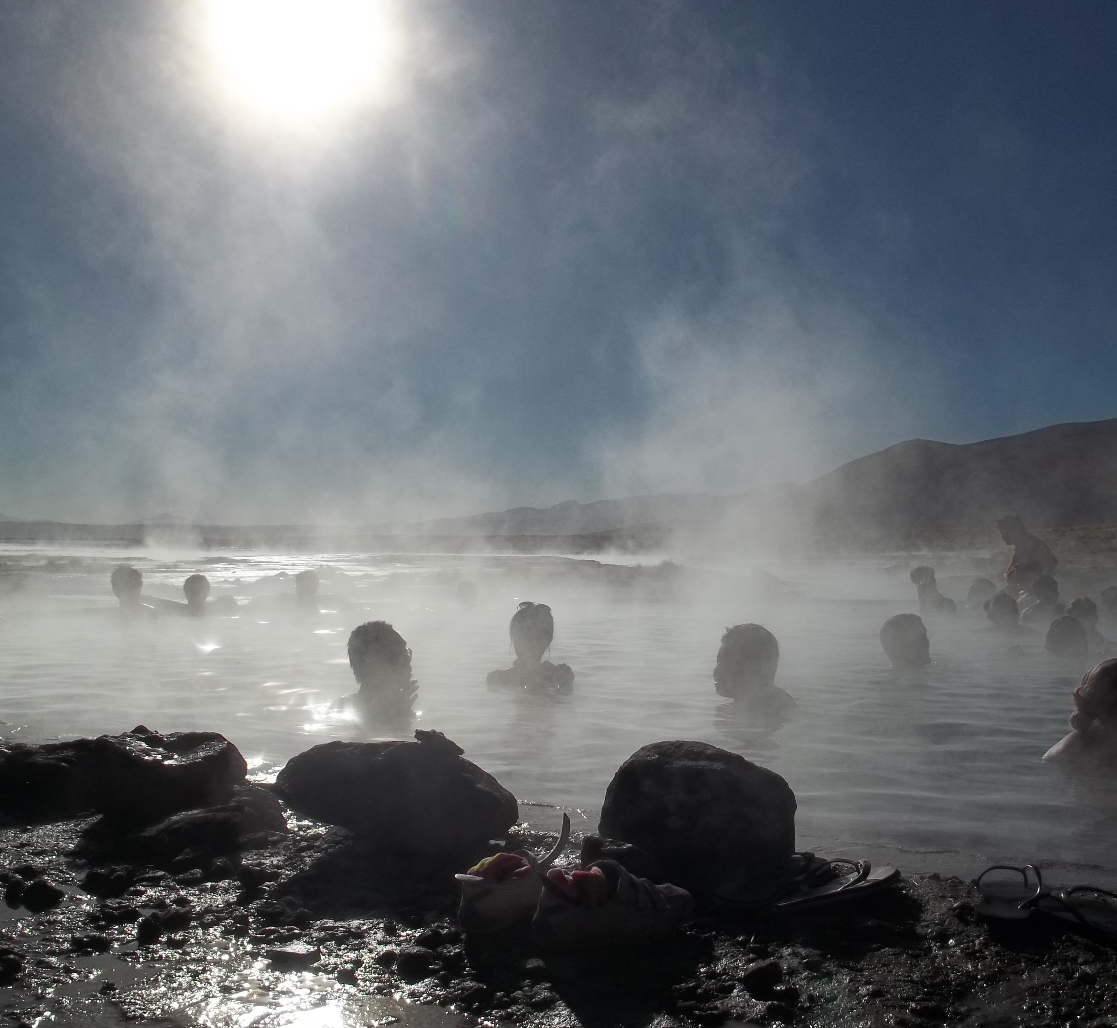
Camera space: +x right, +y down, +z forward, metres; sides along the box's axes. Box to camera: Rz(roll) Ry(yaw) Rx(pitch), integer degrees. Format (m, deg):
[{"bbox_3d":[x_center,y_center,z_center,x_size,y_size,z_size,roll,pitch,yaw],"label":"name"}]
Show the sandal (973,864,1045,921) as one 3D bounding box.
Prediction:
[{"bbox_3d":[0.735,0.599,2.110,0.102,0.062,0.250,0,0,21],"label":"sandal"}]

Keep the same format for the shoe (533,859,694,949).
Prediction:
[{"bbox_3d":[0.085,0.595,2.040,0.265,0.115,0.100,0,0,-23],"label":"shoe"}]

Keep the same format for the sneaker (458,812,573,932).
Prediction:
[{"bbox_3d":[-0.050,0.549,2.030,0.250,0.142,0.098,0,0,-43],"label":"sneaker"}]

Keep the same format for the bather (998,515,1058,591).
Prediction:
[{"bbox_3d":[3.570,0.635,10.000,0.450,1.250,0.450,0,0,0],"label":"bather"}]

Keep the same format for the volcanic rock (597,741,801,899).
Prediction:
[{"bbox_3d":[0.249,0.537,2.380,0.350,0.245,0.270,0,0,0],"label":"volcanic rock"}]

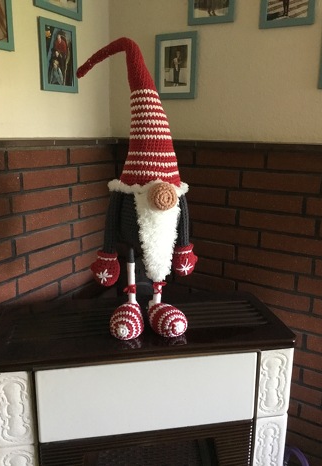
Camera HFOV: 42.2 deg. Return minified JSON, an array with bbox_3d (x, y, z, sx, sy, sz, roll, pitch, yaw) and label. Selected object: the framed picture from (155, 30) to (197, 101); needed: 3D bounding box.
[{"bbox_3d":[0.055,-0.596,1.503,0.166,0.222,0.016,9,16,30],"label":"framed picture"}]

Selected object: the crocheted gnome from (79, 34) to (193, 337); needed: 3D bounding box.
[{"bbox_3d":[-0.045,-0.113,1.002,0.295,0.680,0.245,-2,14,-14],"label":"crocheted gnome"}]

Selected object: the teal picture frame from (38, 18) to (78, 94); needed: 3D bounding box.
[{"bbox_3d":[-0.347,-0.595,1.418,0.016,0.222,0.166,9,16,30],"label":"teal picture frame"}]

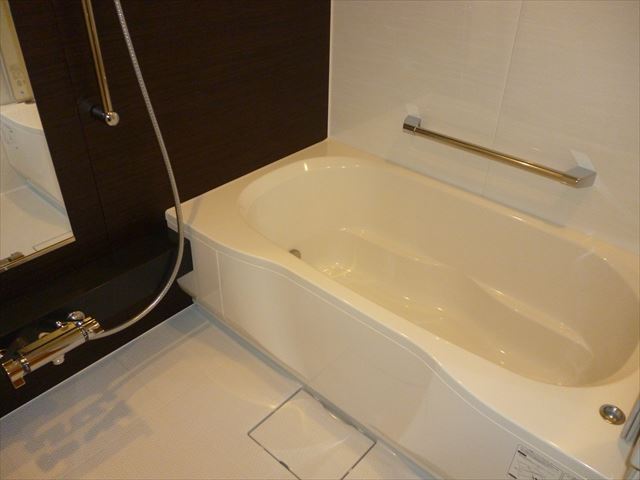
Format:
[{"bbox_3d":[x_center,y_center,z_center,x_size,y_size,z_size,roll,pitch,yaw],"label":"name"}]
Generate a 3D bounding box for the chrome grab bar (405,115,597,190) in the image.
[{"bbox_3d":[0.568,-0.308,1.757,0.681,0.040,0.080,28,42,33],"label":"chrome grab bar"}]

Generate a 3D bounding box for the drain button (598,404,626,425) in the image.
[{"bbox_3d":[0.629,0.374,1.111,0.051,0.009,0.051,1,34,-1],"label":"drain button"}]

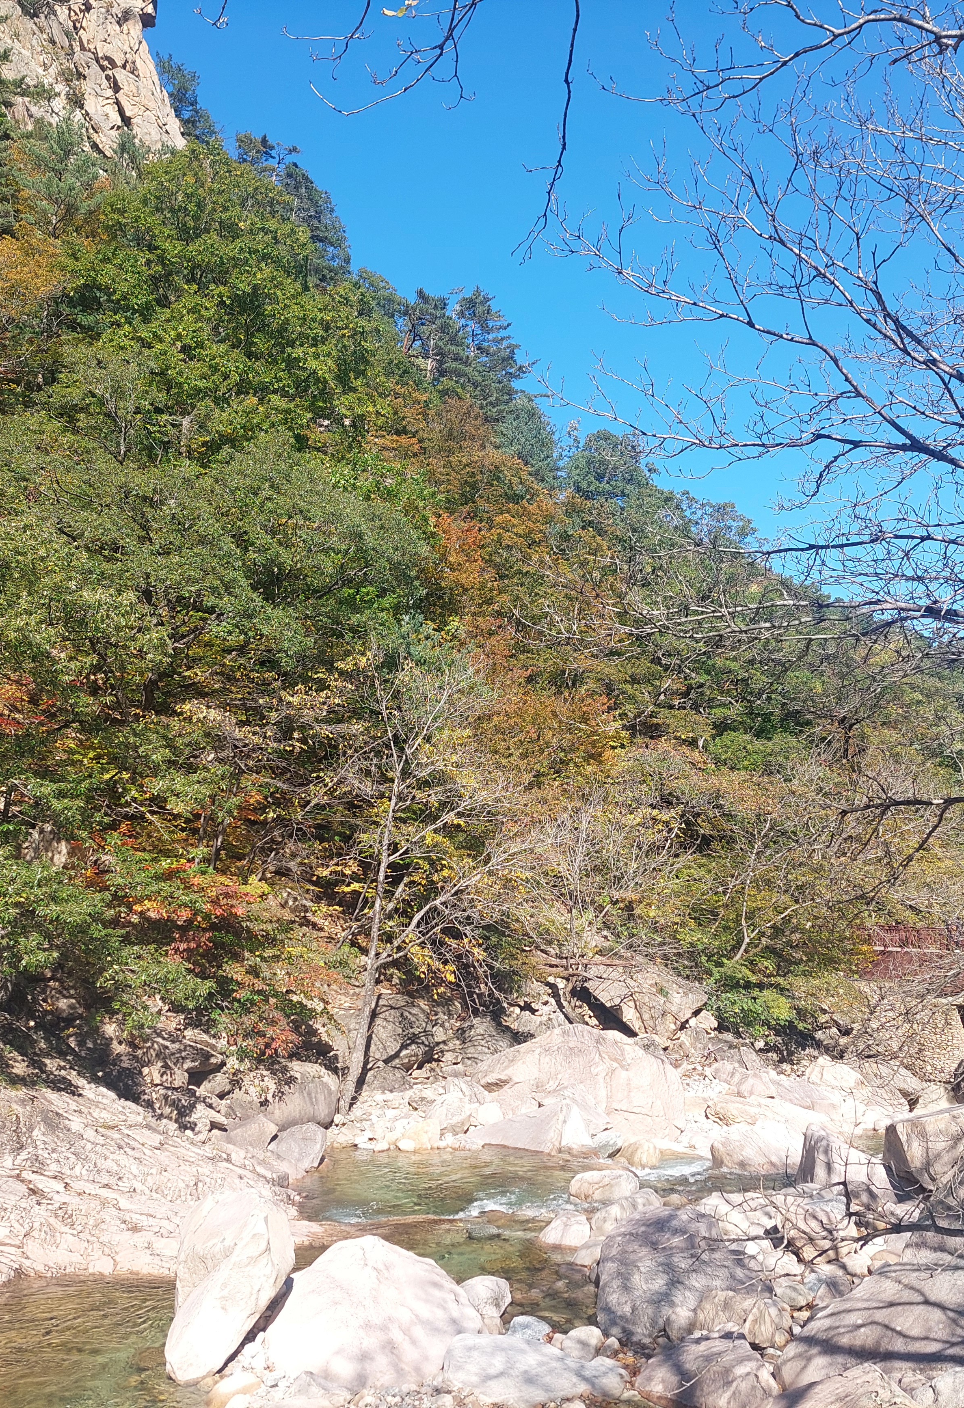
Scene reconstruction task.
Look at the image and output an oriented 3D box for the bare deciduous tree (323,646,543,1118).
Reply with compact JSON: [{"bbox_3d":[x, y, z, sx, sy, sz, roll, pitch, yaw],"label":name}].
[{"bbox_3d":[-1.381,4.535,37.000,5.760,12.600,5.190,0,-10,0],"label":"bare deciduous tree"}]

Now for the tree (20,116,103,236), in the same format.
[{"bbox_3d":[-23.055,-28.713,73.962,4.560,7.680,4.330,0,-10,0],"label":"tree"}]

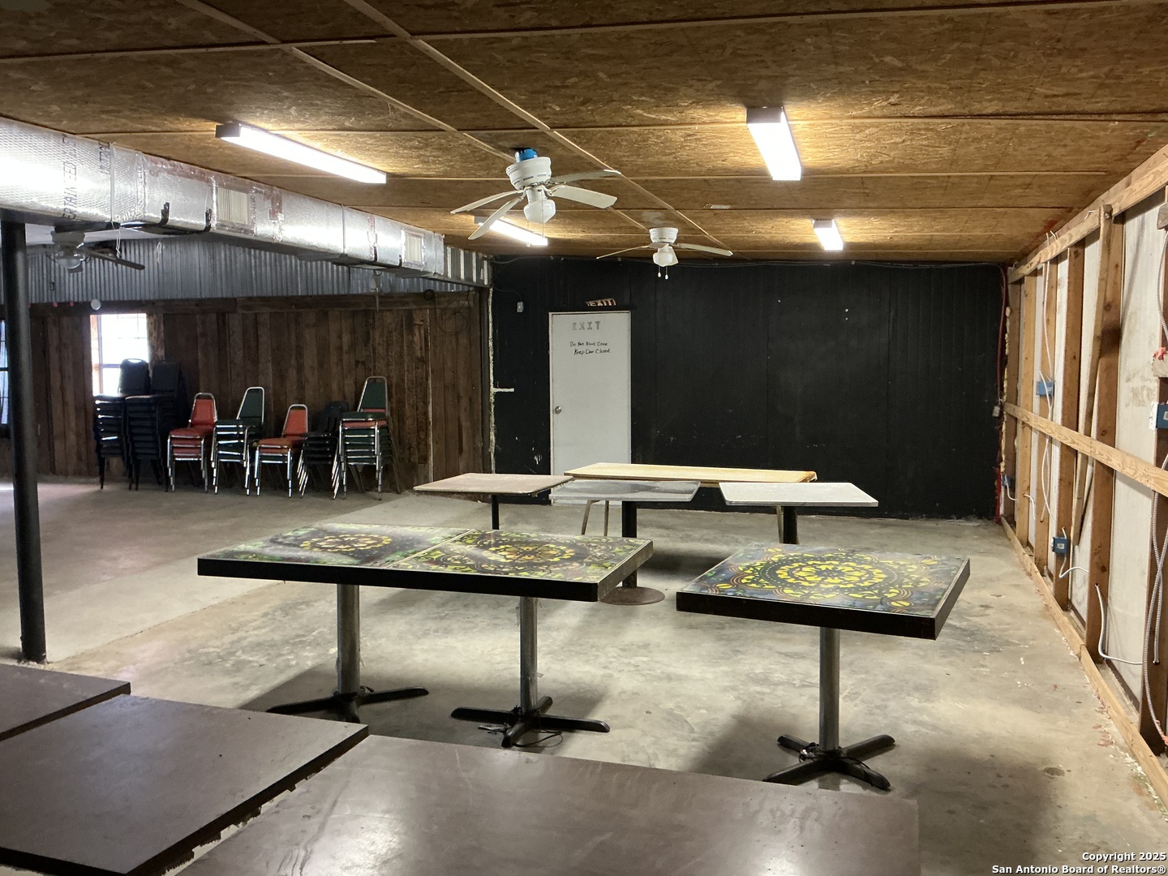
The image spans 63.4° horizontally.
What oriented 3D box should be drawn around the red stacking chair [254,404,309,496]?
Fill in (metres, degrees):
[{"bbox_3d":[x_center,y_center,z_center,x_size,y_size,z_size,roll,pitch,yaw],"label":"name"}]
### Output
[{"bbox_3d":[-3.649,0.141,11.561,0.480,1.080,0.620,1,5,19],"label":"red stacking chair"}]

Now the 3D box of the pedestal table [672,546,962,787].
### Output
[{"bbox_3d":[0.973,0.921,3.756,0.920,0.760,0.945,2,5,27],"label":"pedestal table"}]

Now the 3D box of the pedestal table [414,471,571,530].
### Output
[{"bbox_3d":[-0.612,0.688,6.741,0.850,0.750,0.870,1,5,19],"label":"pedestal table"}]

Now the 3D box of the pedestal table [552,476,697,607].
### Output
[{"bbox_3d":[0.297,0.711,6.402,0.910,0.748,0.860,0,5,10],"label":"pedestal table"}]

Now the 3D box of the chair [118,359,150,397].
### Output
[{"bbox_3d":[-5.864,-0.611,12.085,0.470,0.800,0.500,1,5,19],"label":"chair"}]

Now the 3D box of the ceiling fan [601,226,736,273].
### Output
[{"bbox_3d":[0.646,-1.489,7.548,1.120,0.360,1.120,-1,5,-6],"label":"ceiling fan"}]

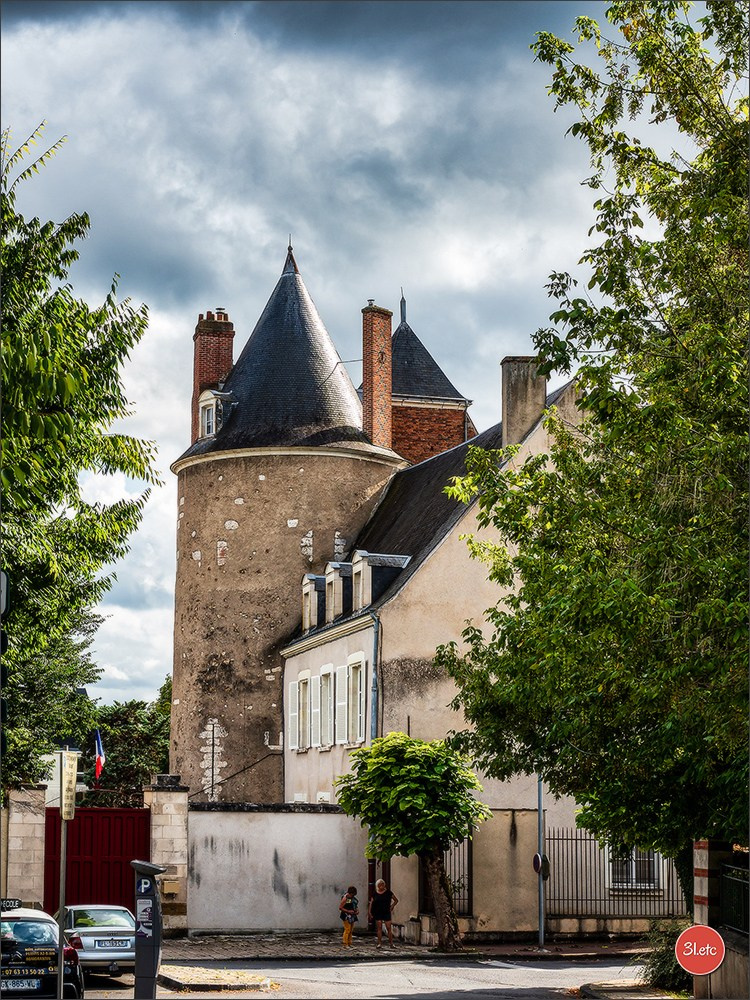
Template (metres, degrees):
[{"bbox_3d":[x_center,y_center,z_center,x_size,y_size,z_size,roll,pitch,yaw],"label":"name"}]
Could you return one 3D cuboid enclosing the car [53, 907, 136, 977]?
[{"bbox_3d":[-5.292,8.554,34.635,1.770,1.430,4.540,3,-11,-14],"label":"car"}]

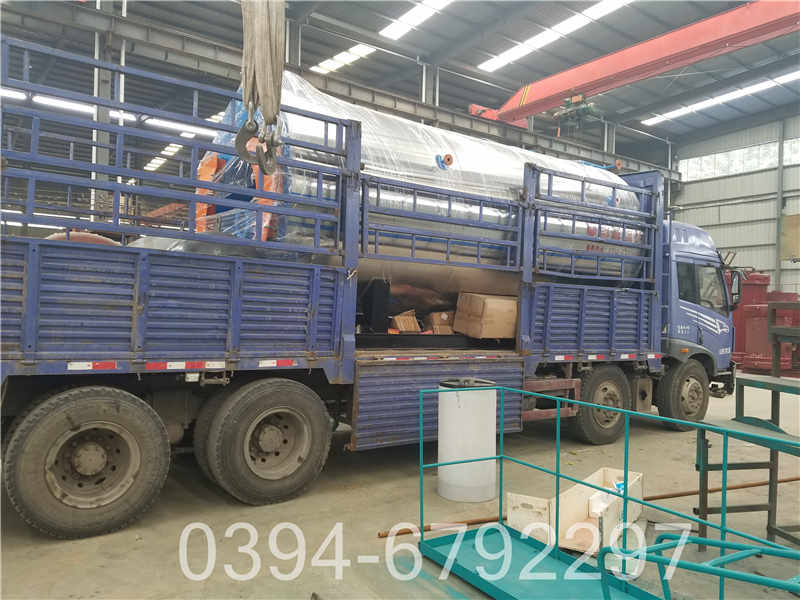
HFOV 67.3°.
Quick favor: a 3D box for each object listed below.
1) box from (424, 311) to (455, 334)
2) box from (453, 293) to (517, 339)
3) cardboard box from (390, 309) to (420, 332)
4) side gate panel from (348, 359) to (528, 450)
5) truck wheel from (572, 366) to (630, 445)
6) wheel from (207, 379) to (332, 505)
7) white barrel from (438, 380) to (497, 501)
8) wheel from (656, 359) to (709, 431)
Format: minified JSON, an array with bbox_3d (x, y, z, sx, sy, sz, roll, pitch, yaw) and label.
[{"bbox_3d":[0.427,0.258,6.661,0.290,0.240,0.180,2,-2,-36],"label":"box"},{"bbox_3d":[0.986,0.180,6.786,0.515,0.437,0.427,2,6,-36],"label":"box"},{"bbox_3d":[0.044,0.235,6.556,0.270,0.200,0.190,-12,7,-35],"label":"cardboard box"},{"bbox_3d":[0.467,0.997,5.996,2.183,0.785,0.060,2,-2,-36],"label":"side gate panel"},{"bbox_3d":[2.557,1.325,7.684,1.025,1.025,0.280,2,-2,-36],"label":"truck wheel"},{"bbox_3d":[-1.069,1.175,5.053,1.025,1.025,0.280,2,-2,-36],"label":"wheel"},{"bbox_3d":[0.606,1.235,5.407,0.503,1.004,0.503,1,-1,0],"label":"white barrel"},{"bbox_3d":[4.201,1.393,8.878,1.025,1.025,0.280,2,-2,-36],"label":"wheel"}]

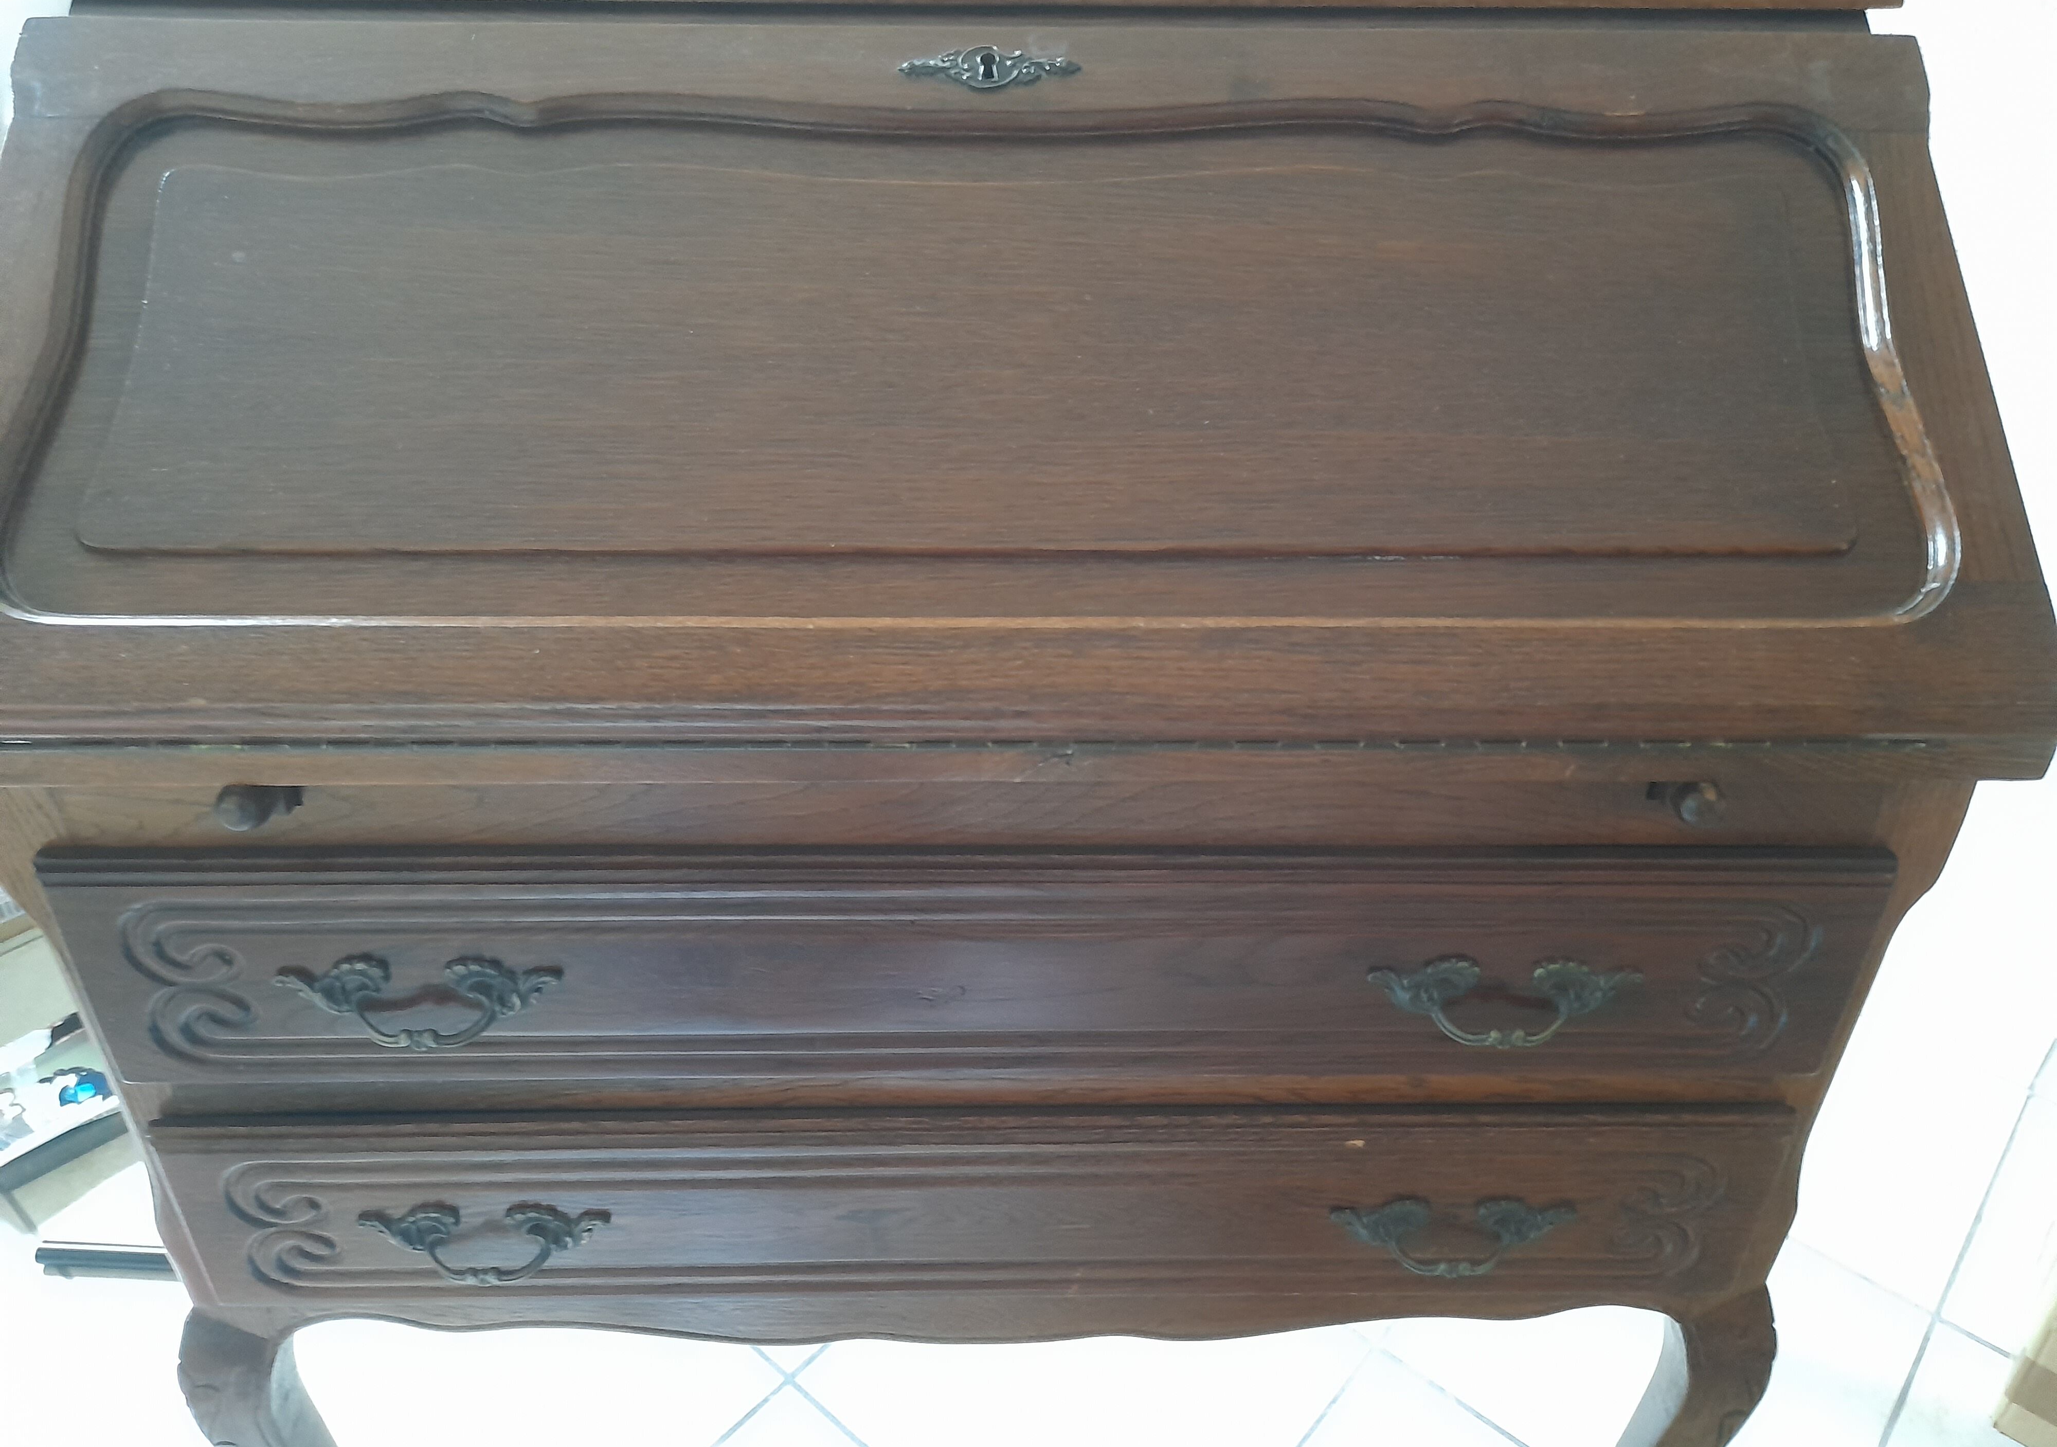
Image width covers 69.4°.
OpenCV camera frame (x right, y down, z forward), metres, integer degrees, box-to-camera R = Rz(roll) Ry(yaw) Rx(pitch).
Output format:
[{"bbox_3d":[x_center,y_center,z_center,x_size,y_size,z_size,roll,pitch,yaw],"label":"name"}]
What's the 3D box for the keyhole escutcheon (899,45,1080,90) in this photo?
[{"bbox_3d":[-0.018,-0.317,0.717,0.087,0.005,0.025,0,70,-1],"label":"keyhole escutcheon"}]

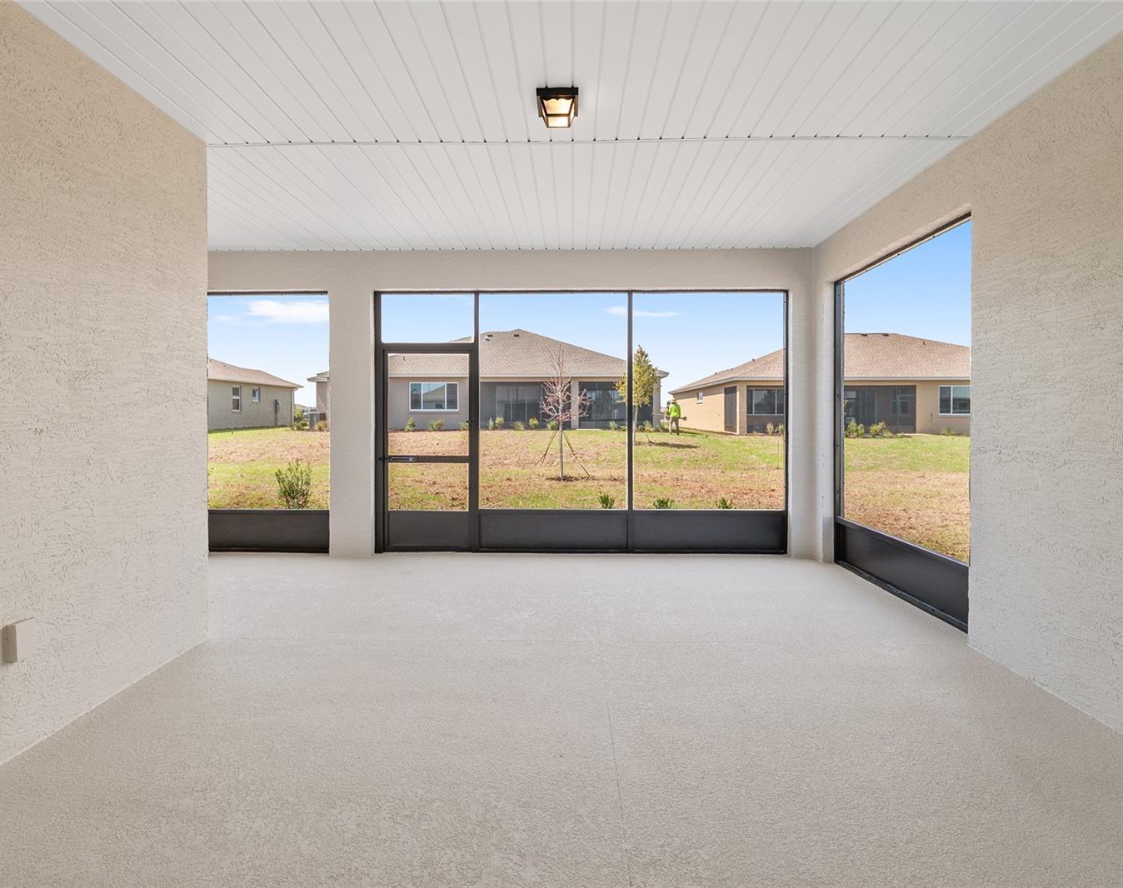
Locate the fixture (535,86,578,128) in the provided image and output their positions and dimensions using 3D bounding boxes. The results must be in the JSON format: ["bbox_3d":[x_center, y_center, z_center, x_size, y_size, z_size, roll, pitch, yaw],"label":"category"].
[{"bbox_3d":[-0.018,-1.721,2.868,0.207,0.113,0.205,0,2,1],"label":"fixture"}]

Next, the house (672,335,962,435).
[{"bbox_3d":[19.854,-4.159,37.600,21.800,6.600,17.600,0,2,0],"label":"house"}]

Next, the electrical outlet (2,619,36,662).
[{"bbox_3d":[-2.066,0.750,2.116,0.050,0.135,0.077,0,2,1],"label":"electrical outlet"}]

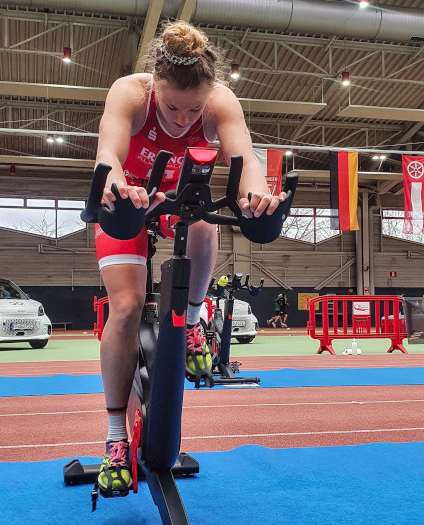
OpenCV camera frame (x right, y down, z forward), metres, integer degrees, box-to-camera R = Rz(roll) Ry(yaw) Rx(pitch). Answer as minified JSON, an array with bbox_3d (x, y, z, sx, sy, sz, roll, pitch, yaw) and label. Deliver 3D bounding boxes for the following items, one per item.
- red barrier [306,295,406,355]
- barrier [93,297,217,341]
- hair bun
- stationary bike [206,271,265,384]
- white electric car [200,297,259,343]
[{"bbox_3d":[2.548,1.077,9.132,2.000,1.000,0.550,1,-6,-10],"label":"red barrier"},{"bbox_3d":[-0.958,1.070,8.885,2.000,1.000,0.550,1,-6,-10],"label":"barrier"},{"bbox_3d":[-0.082,-0.663,1.560,0.120,0.095,0.105,0,-6,-5],"label":"hair bun"},{"bbox_3d":[0.142,0.664,5.406,0.560,1.070,1.090,1,-6,-9],"label":"stationary bike"},{"bbox_3d":[-0.156,1.260,13.396,1.663,1.555,2.695,4,-7,-35],"label":"white electric car"}]

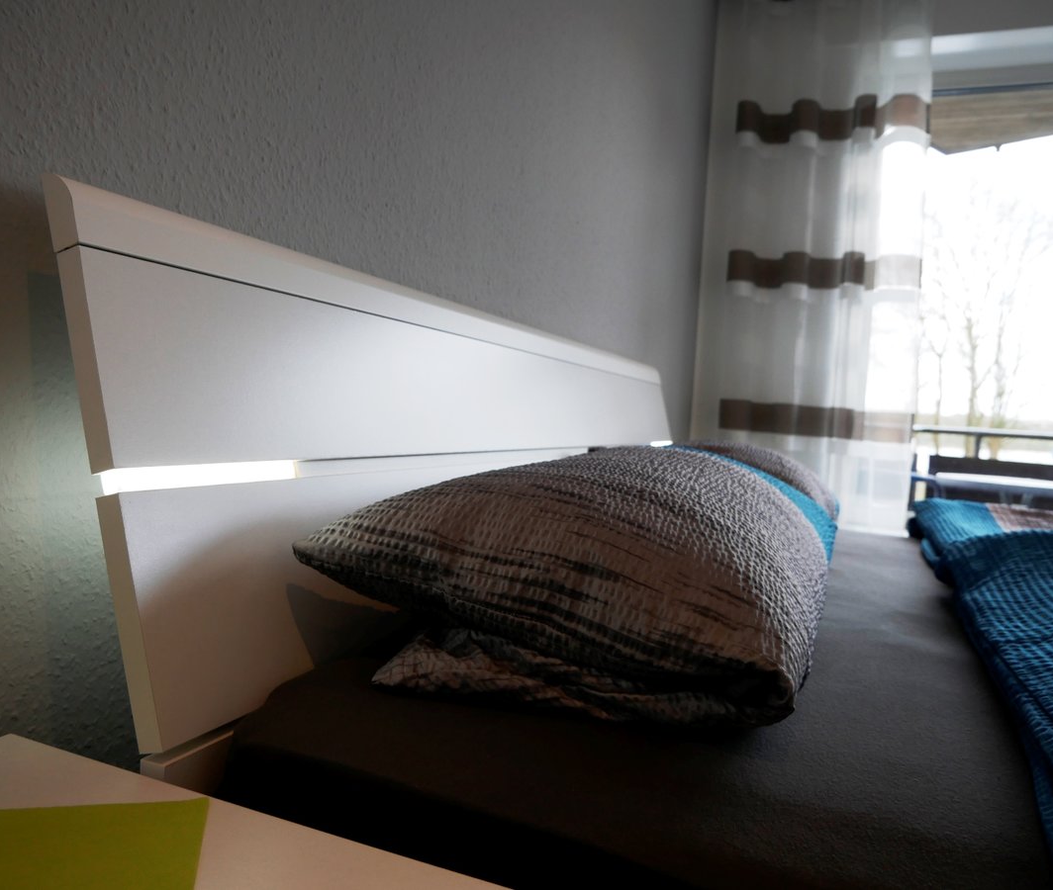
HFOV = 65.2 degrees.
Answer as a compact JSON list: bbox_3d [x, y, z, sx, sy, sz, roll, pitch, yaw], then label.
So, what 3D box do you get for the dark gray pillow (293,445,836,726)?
[{"bbox_3d":[0.142,0.104,0.970,0.396,0.201,0.822,4,2,22],"label":"dark gray pillow"}]

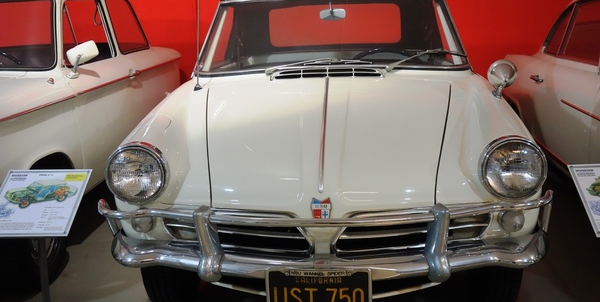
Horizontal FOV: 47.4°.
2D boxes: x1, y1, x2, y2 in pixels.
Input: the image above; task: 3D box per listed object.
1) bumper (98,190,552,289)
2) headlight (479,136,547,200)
[{"bbox_3d":[0.063,0.259,2.147,1.490,0.260,0.340,-1,12,5],"label":"bumper"},{"bbox_3d":[0.674,0.049,2.174,0.212,0.208,0.110,-1,12,5],"label":"headlight"}]

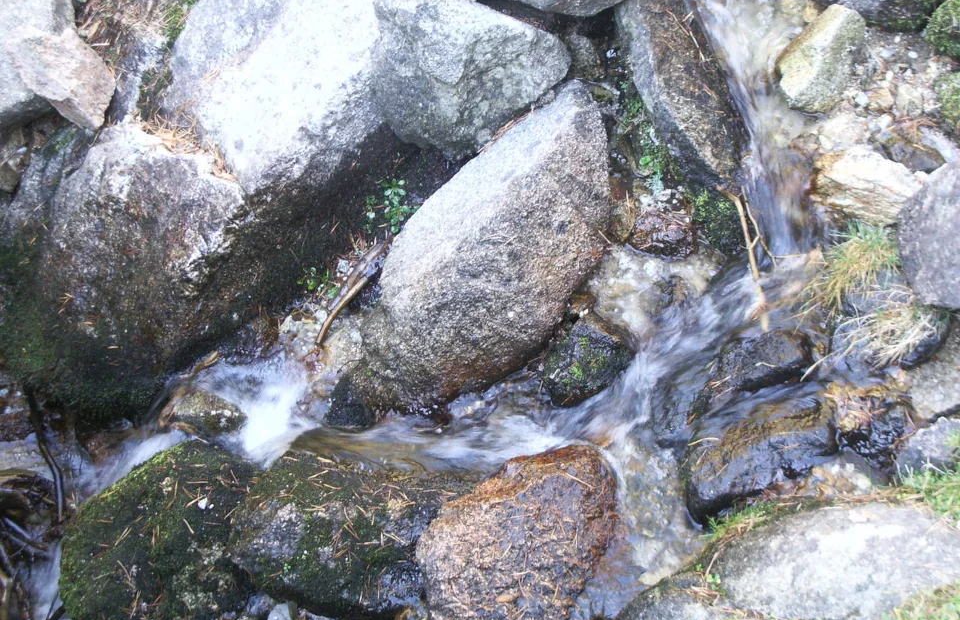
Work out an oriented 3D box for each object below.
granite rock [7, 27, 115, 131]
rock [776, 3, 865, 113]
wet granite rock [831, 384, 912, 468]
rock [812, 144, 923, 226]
[{"bbox_3d":[-0.781,-0.431,3.200,0.185,0.145,0.165,13,43,15],"label":"granite rock"},{"bbox_3d":[0.598,-0.443,3.020,0.130,0.140,0.210,18,47,18],"label":"rock"},{"bbox_3d":[0.589,0.173,2.580,0.120,0.100,0.125,0,44,0],"label":"wet granite rock"},{"bbox_3d":[0.713,-0.227,3.140,0.200,0.115,0.150,13,43,15],"label":"rock"}]

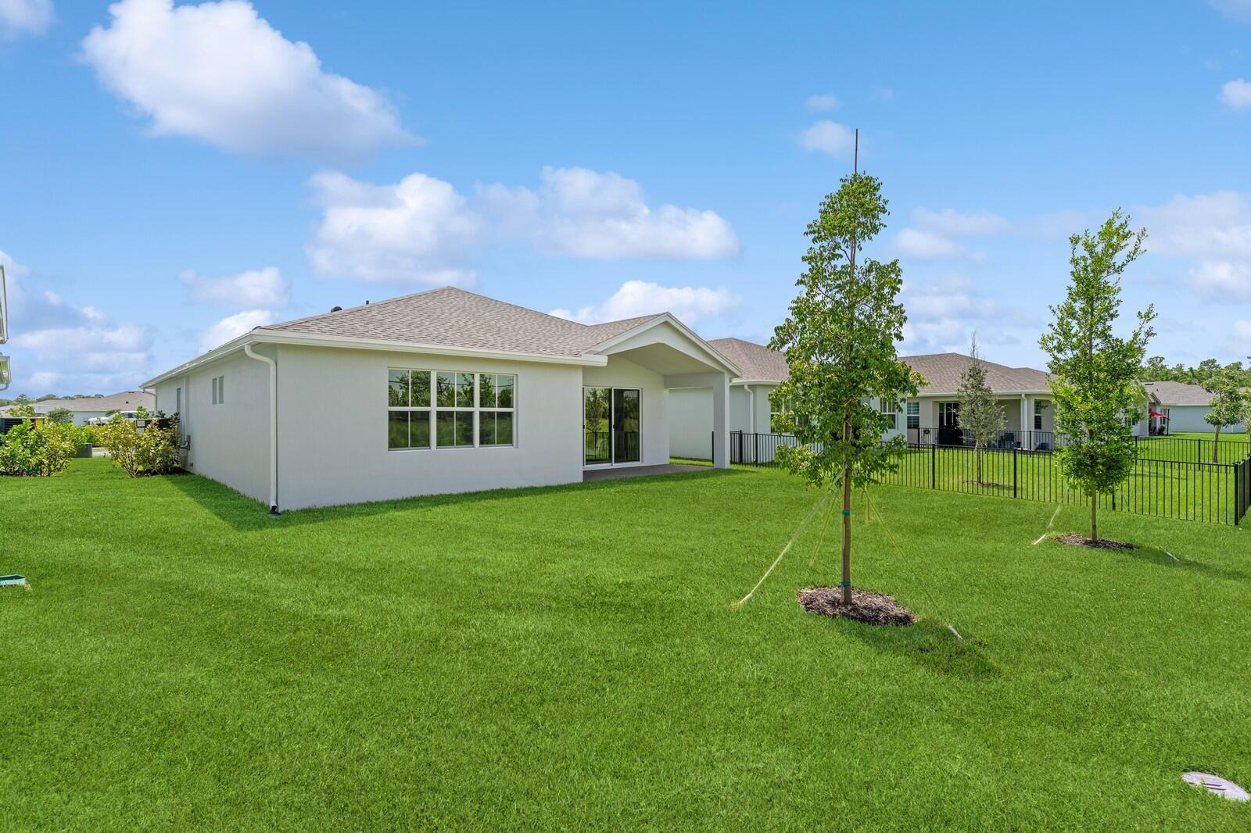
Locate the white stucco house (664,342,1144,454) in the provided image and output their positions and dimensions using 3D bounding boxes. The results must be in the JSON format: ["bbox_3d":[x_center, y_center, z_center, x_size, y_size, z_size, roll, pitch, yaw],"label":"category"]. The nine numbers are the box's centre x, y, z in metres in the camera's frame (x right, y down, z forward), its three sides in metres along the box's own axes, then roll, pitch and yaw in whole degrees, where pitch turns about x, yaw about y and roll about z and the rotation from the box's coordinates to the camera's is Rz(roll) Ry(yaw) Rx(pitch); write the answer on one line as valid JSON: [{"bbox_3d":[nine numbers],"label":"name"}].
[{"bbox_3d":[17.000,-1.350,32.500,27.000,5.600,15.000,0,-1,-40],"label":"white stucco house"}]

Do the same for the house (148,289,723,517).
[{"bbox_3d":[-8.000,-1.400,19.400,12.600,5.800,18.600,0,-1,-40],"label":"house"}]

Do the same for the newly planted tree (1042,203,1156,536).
[{"bbox_3d":[7.650,-0.630,9.000,1.600,5.300,1.600,0,0,0],"label":"newly planted tree"}]

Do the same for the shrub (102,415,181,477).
[{"bbox_3d":[-13.500,0.830,15.600,1.900,1.700,1.600,0,-1,-40],"label":"shrub"}]

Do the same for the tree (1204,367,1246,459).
[{"bbox_3d":[28.000,-0.100,26.000,1.700,4.350,1.700,0,0,0],"label":"tree"}]

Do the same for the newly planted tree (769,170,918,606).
[{"bbox_3d":[2.150,-0.290,5.500,1.420,4.300,1.420,0,0,0],"label":"newly planted tree"}]

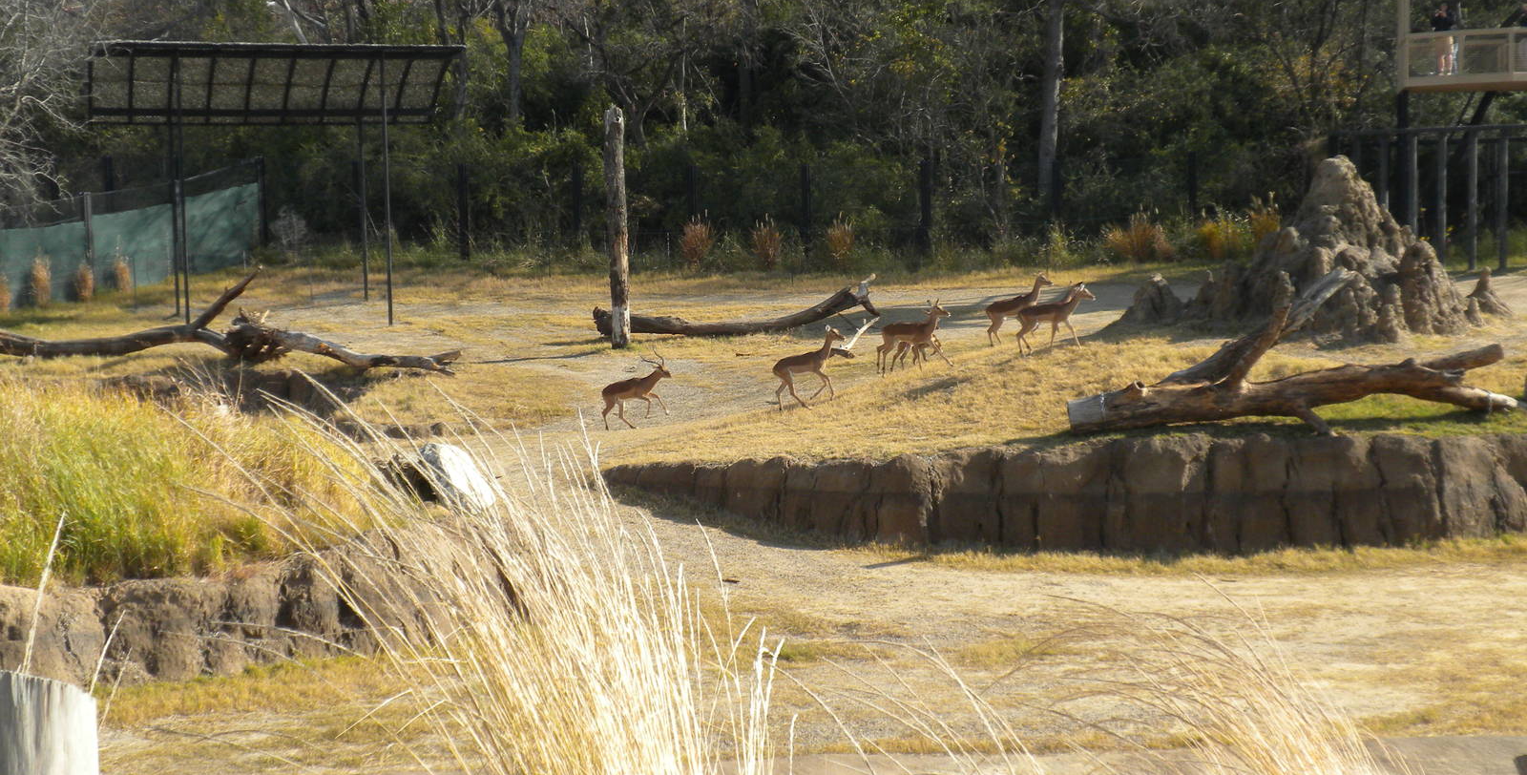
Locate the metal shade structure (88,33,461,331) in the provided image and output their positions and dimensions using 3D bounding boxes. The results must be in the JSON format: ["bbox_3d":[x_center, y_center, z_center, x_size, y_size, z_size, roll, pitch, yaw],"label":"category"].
[{"bbox_3d":[-10.261,-4.308,48.300,7.300,5.700,4.200,-2,5,-13],"label":"metal shade structure"}]

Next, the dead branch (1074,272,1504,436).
[{"bbox_3d":[6.858,-0.457,29.800,5.400,1.900,1.700,-2,5,-11],"label":"dead branch"}]

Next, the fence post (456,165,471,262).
[{"bbox_3d":[-7.717,-4.509,59.115,0.220,2.500,0.220,-1,5,0],"label":"fence post"}]

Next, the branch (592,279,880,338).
[{"bbox_3d":[-0.536,-1.549,44.800,5.600,1.100,1.300,-2,5,-9],"label":"branch"}]

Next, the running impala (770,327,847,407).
[{"bbox_3d":[0.722,-0.315,35.600,1.150,1.280,0.360,-2,5,-13],"label":"running impala"}]

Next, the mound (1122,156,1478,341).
[{"bbox_3d":[9.641,-2.598,41.800,5.900,3.200,4.000,-2,5,-12],"label":"mound"}]

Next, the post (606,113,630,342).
[{"bbox_3d":[-2.749,-3.020,43.500,0.400,4.550,0.400,-1,5,0],"label":"post"}]

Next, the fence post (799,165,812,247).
[{"bbox_3d":[1.066,-4.294,56.915,0.220,2.500,0.220,-1,5,0],"label":"fence post"}]

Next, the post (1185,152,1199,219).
[{"bbox_3d":[9.781,-4.144,52.315,0.220,2.500,0.220,-1,5,0],"label":"post"}]

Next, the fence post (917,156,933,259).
[{"bbox_3d":[3.934,-4.341,55.615,0.220,2.500,0.220,-1,5,0],"label":"fence post"}]

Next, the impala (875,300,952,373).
[{"bbox_3d":[2.421,-0.804,36.800,1.220,1.220,0.380,-2,5,-13],"label":"impala"}]

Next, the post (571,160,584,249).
[{"bbox_3d":[-4.739,-4.532,58.415,0.220,2.500,0.220,-1,5,0],"label":"post"}]

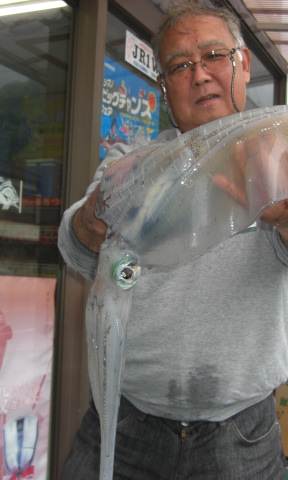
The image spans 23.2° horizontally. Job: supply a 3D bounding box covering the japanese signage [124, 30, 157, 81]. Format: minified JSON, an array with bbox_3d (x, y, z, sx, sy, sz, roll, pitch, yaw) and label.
[{"bbox_3d":[0.026,-0.678,2.697,0.010,0.110,0.450,1,-2,23],"label":"japanese signage"}]

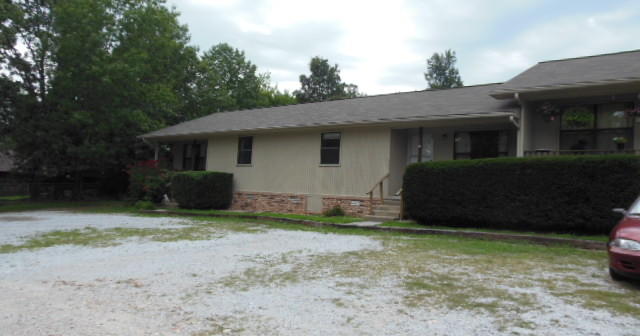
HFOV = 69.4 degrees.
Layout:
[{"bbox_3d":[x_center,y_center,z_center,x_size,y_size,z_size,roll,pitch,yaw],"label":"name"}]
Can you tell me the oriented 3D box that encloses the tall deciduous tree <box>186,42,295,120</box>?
[{"bbox_3d":[-6.662,-3.547,35.624,8.800,12.338,8.800,0,-4,37],"label":"tall deciduous tree"}]

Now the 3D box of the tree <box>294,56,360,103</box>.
[{"bbox_3d":[0.255,-3.451,42.582,6.800,13.701,6.800,0,-4,37],"label":"tree"}]

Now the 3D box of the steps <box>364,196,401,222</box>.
[{"bbox_3d":[2.138,1.283,14.264,1.055,0.714,1.129,0,-4,37],"label":"steps"}]

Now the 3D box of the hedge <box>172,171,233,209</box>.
[{"bbox_3d":[-4.766,0.948,18.927,1.605,1.418,1.694,0,-4,37],"label":"hedge"}]

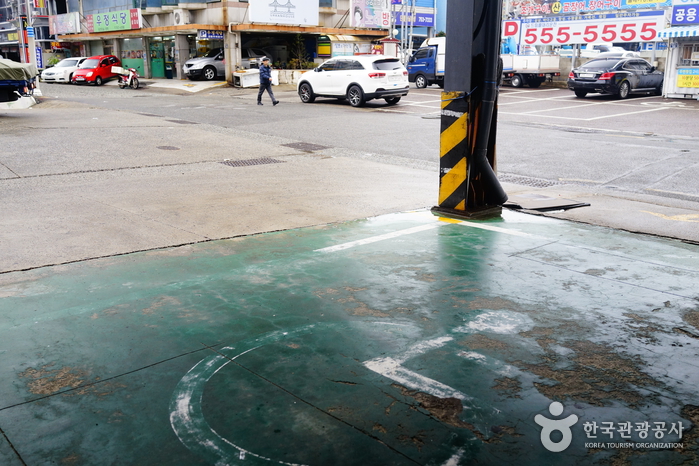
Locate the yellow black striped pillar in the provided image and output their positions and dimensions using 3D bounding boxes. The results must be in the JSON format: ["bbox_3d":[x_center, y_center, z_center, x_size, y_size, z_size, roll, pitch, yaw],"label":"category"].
[{"bbox_3d":[1.269,-0.916,7.572,0.360,1.280,0.380,13,20,41],"label":"yellow black striped pillar"}]

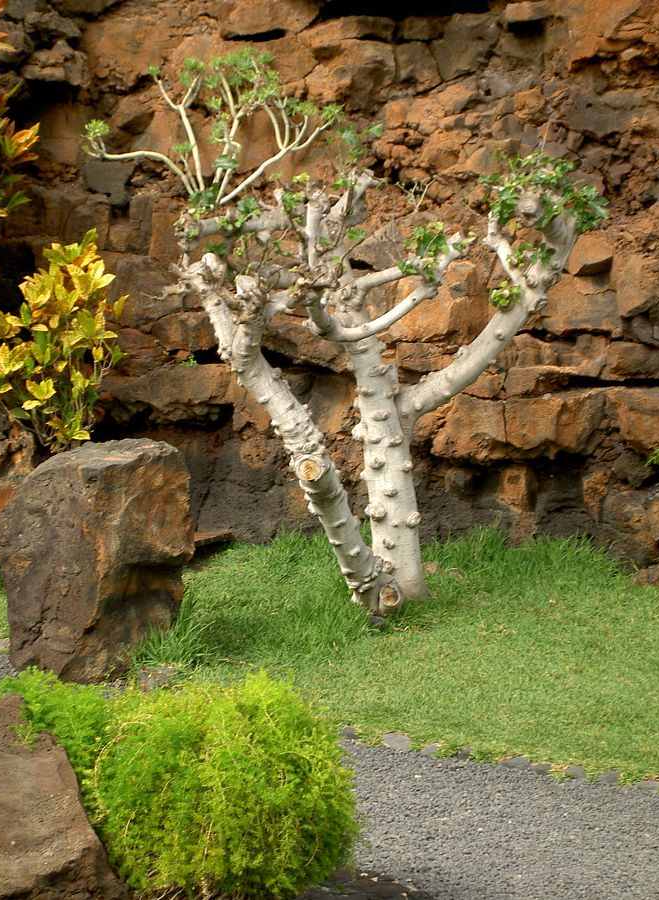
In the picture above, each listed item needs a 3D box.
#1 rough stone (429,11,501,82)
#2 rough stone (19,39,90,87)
[{"bbox_3d":[0.667,-1.973,13.000,0.343,0.343,0.260,0,5,0],"label":"rough stone"},{"bbox_3d":[-1.348,-1.895,13.000,0.333,0.225,0.240,0,5,0],"label":"rough stone"}]

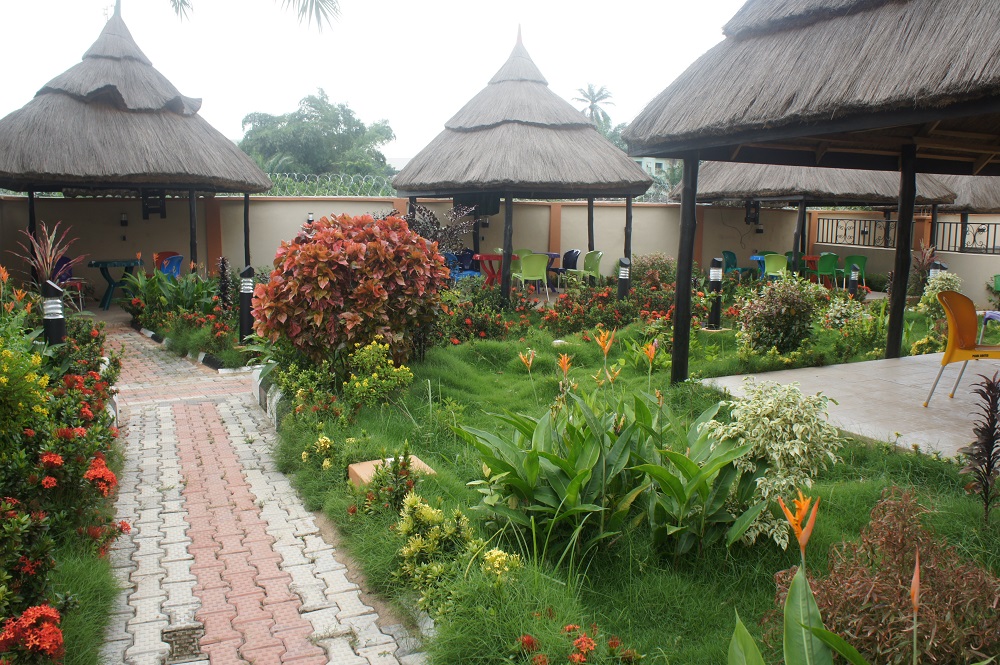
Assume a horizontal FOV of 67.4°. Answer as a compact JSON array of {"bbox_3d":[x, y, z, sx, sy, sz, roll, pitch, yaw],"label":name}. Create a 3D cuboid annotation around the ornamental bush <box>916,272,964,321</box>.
[{"bbox_3d":[7.390,-0.613,12.559,0.700,0.850,0.680,5,9,30],"label":"ornamental bush"}]

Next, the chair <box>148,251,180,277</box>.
[{"bbox_3d":[-5.652,-0.910,12.700,0.500,0.840,0.540,4,8,21],"label":"chair"}]

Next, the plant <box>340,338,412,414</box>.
[{"bbox_3d":[-1.023,0.342,6.296,0.560,0.555,0.520,0,8,-9],"label":"plant"}]

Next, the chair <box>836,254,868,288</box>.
[{"bbox_3d":[7.794,-1.253,16.500,0.500,0.840,0.540,0,8,-6],"label":"chair"}]

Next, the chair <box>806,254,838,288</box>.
[{"bbox_3d":[7.695,-1.402,17.754,0.500,0.860,0.550,0,8,-4],"label":"chair"}]

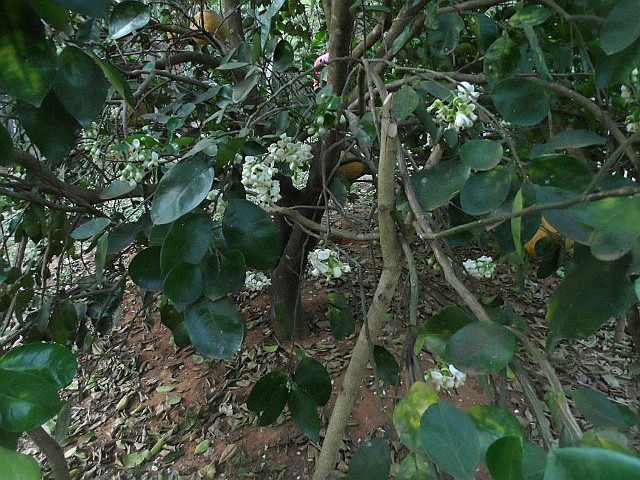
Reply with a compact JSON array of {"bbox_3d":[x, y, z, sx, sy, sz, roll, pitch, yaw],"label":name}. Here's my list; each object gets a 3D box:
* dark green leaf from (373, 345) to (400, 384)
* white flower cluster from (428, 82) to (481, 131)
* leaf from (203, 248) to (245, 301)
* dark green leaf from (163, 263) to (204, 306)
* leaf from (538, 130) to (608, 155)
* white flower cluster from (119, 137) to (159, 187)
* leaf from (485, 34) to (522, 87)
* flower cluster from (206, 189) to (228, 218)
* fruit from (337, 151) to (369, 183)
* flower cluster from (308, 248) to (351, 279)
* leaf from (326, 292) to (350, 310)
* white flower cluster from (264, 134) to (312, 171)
[{"bbox_3d":[0.165,0.309,1.100,0.069,0.099,0.040,-5,14,-20],"label":"dark green leaf"},{"bbox_3d":[0.292,-0.292,0.970,0.118,0.105,0.095,0,13,0],"label":"white flower cluster"},{"bbox_3d":[-0.183,0.068,0.850,0.084,0.103,0.040,0,13,0],"label":"leaf"},{"bbox_3d":[-0.255,0.085,0.830,0.079,0.086,0.040,0,13,0],"label":"dark green leaf"},{"bbox_3d":[0.481,-0.184,0.850,0.140,0.052,0.060,0,13,0],"label":"leaf"},{"bbox_3d":[-0.491,-0.212,1.200,0.108,0.135,0.100,0,13,0],"label":"white flower cluster"},{"bbox_3d":[0.392,-0.382,0.950,0.079,0.124,0.040,0,13,0],"label":"leaf"},{"bbox_3d":[-0.299,-0.107,1.300,0.067,0.100,0.070,0,13,0],"label":"flower cluster"},{"bbox_3d":[0.137,-0.319,1.900,0.140,0.140,0.138,0,13,0],"label":"fruit"},{"bbox_3d":[0.026,0.066,1.200,0.114,0.087,0.090,0,13,0],"label":"flower cluster"},{"bbox_3d":[0.053,0.187,1.350,0.067,0.055,0.040,0,13,0],"label":"leaf"},{"bbox_3d":[-0.082,-0.224,1.150,0.124,0.098,0.095,0,13,0],"label":"white flower cluster"}]

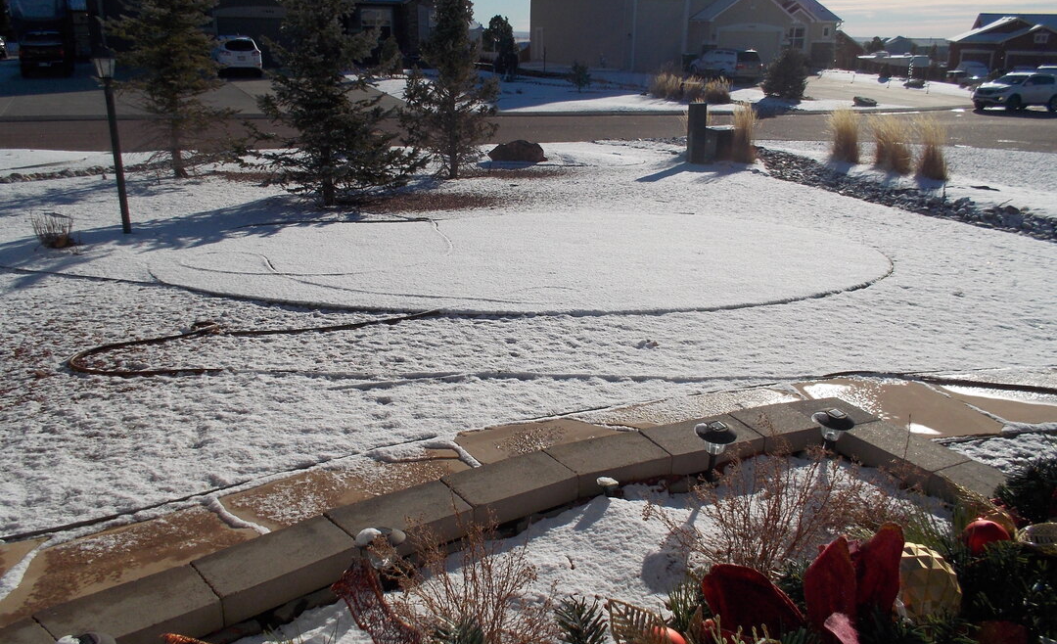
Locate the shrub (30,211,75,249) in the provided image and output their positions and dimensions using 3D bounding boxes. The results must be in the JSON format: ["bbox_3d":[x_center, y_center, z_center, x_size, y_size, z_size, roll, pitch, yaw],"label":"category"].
[{"bbox_3d":[-4.425,-0.892,8.216,0.390,0.330,0.380,1,18,0],"label":"shrub"}]

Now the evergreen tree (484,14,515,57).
[{"bbox_3d":[-1.797,-17.682,55.176,2.000,3.100,2.000,1,18,0],"label":"evergreen tree"}]

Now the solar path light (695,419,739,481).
[{"bbox_3d":[0.667,0.457,3.145,0.150,0.225,0.150,1,18,0],"label":"solar path light"}]

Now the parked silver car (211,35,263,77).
[{"bbox_3d":[-12.927,-11.701,38.924,1.820,1.660,4.400,-8,20,-25],"label":"parked silver car"}]

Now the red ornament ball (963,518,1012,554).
[{"bbox_3d":[0.638,0.304,1.230,0.062,0.062,0.062,0,19,0],"label":"red ornament ball"}]

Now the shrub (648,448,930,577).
[{"bbox_3d":[0.737,0.535,2.535,0.750,0.420,0.600,1,18,0],"label":"shrub"}]

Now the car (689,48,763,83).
[{"bbox_3d":[11.182,-14.743,50.428,1.900,1.740,4.850,-9,20,-25],"label":"car"}]

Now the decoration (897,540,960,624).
[{"bbox_3d":[0.401,0.285,0.930,0.110,0.110,0.110,1,18,0],"label":"decoration"}]

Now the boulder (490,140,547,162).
[{"bbox_3d":[-0.233,-3.623,18.612,1.200,0.440,0.800,0,19,0],"label":"boulder"}]

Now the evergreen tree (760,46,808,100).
[{"bbox_3d":[10.189,-9.875,35.105,1.800,2.000,1.800,1,18,0],"label":"evergreen tree"}]

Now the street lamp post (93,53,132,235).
[{"bbox_3d":[-4.507,-1.958,9.626,0.280,2.020,0.280,0,19,0],"label":"street lamp post"}]

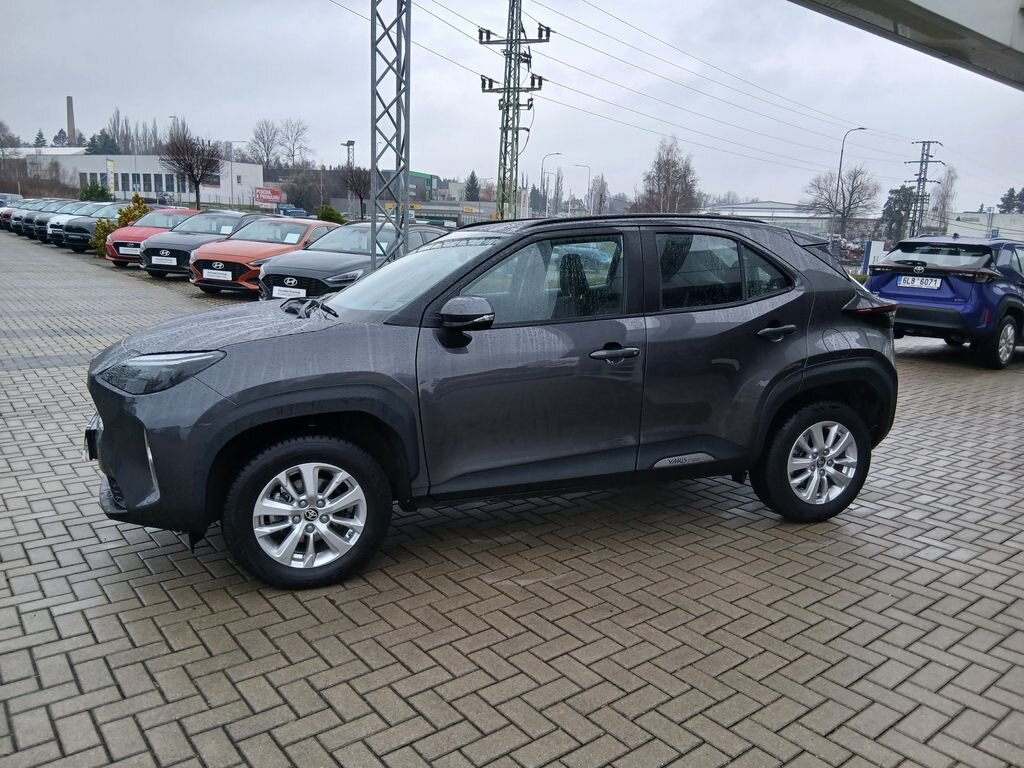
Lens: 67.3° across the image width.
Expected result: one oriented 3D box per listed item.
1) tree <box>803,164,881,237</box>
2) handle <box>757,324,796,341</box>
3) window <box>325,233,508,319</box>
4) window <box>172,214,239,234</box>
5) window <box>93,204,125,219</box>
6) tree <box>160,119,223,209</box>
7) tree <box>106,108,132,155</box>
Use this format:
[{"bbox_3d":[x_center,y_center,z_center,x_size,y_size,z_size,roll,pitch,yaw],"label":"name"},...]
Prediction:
[{"bbox_3d":[34.274,-18.775,80.000,8.200,8.400,8.000,2,11,0],"label":"tree"},{"bbox_3d":[1.287,-0.251,3.743,0.215,0.055,0.055,-3,11,-21],"label":"handle"},{"bbox_3d":[-0.543,-0.572,3.890,0.817,0.086,1.340,-31,19,-12],"label":"window"},{"bbox_3d":[-6.965,-3.631,17.564,1.380,0.100,0.870,4,42,11],"label":"window"},{"bbox_3d":[-12.476,-5.403,24.200,1.380,0.100,0.870,4,42,10],"label":"window"},{"bbox_3d":[-15.885,-10.697,38.000,3.100,4.600,3.100,2,11,0],"label":"tree"},{"bbox_3d":[-96.964,-58.919,190.000,6.200,18.102,6.200,2,10,0],"label":"tree"}]

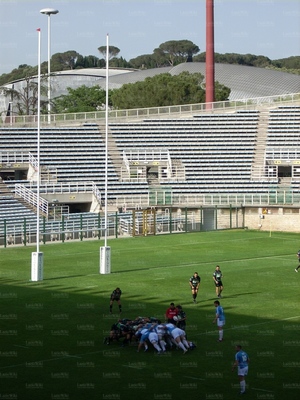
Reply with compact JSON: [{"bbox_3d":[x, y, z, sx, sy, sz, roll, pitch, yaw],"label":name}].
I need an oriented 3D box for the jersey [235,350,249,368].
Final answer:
[{"bbox_3d":[3.297,5.711,46.700,0.530,0.680,0.330,-1,3,-34],"label":"jersey"}]

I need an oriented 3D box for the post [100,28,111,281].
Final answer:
[{"bbox_3d":[-2.850,-3.008,85.400,0.480,15.600,0.500,3,4,45],"label":"post"}]

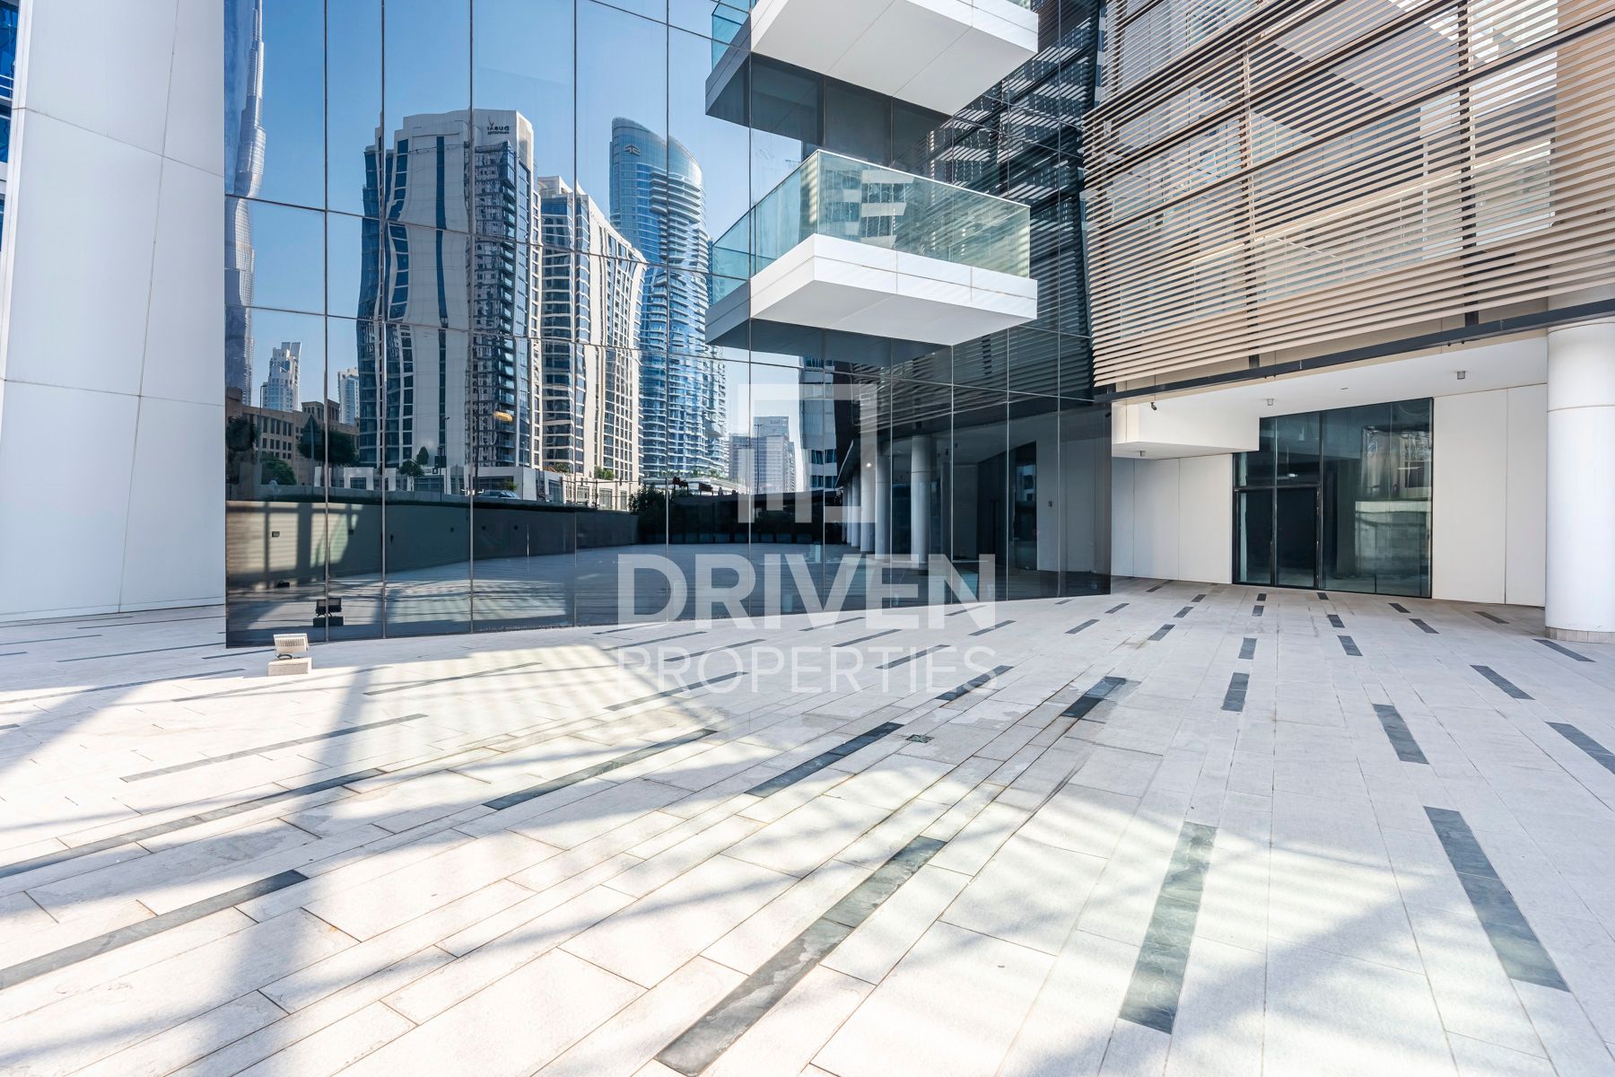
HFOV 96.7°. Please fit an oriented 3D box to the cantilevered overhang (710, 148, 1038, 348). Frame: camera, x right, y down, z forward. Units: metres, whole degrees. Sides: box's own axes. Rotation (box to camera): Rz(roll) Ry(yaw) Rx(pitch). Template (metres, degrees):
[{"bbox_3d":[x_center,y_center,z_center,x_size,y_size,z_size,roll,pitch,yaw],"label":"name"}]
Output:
[{"bbox_3d":[1.373,-4.322,11.268,4.000,1.740,2.035,-1,1,-28],"label":"cantilevered overhang"}]

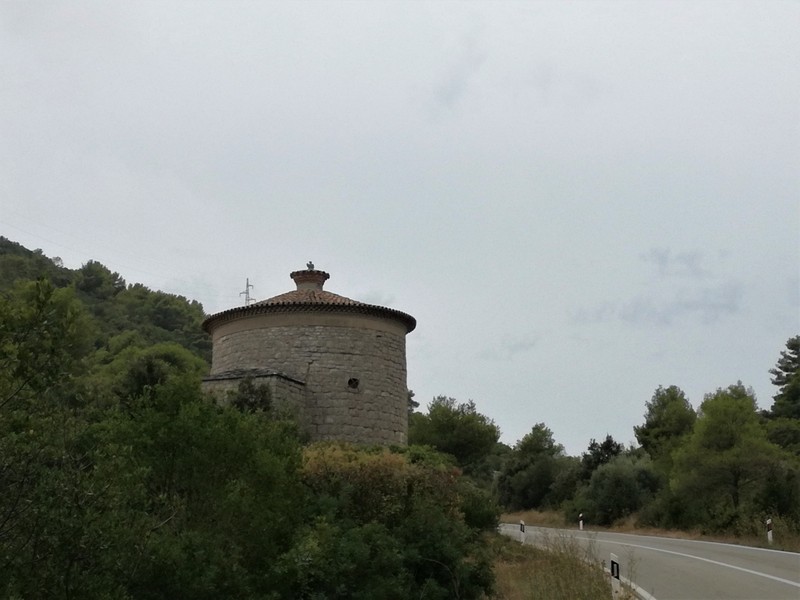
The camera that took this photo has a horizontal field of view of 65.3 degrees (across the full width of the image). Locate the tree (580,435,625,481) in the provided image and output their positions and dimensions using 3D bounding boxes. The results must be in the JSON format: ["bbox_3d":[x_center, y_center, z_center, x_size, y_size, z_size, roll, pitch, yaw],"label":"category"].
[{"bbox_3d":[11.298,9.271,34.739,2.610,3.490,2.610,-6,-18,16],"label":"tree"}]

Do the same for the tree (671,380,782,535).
[{"bbox_3d":[13.209,6.221,25.202,4.580,5.790,4.580,-10,-19,25],"label":"tree"}]

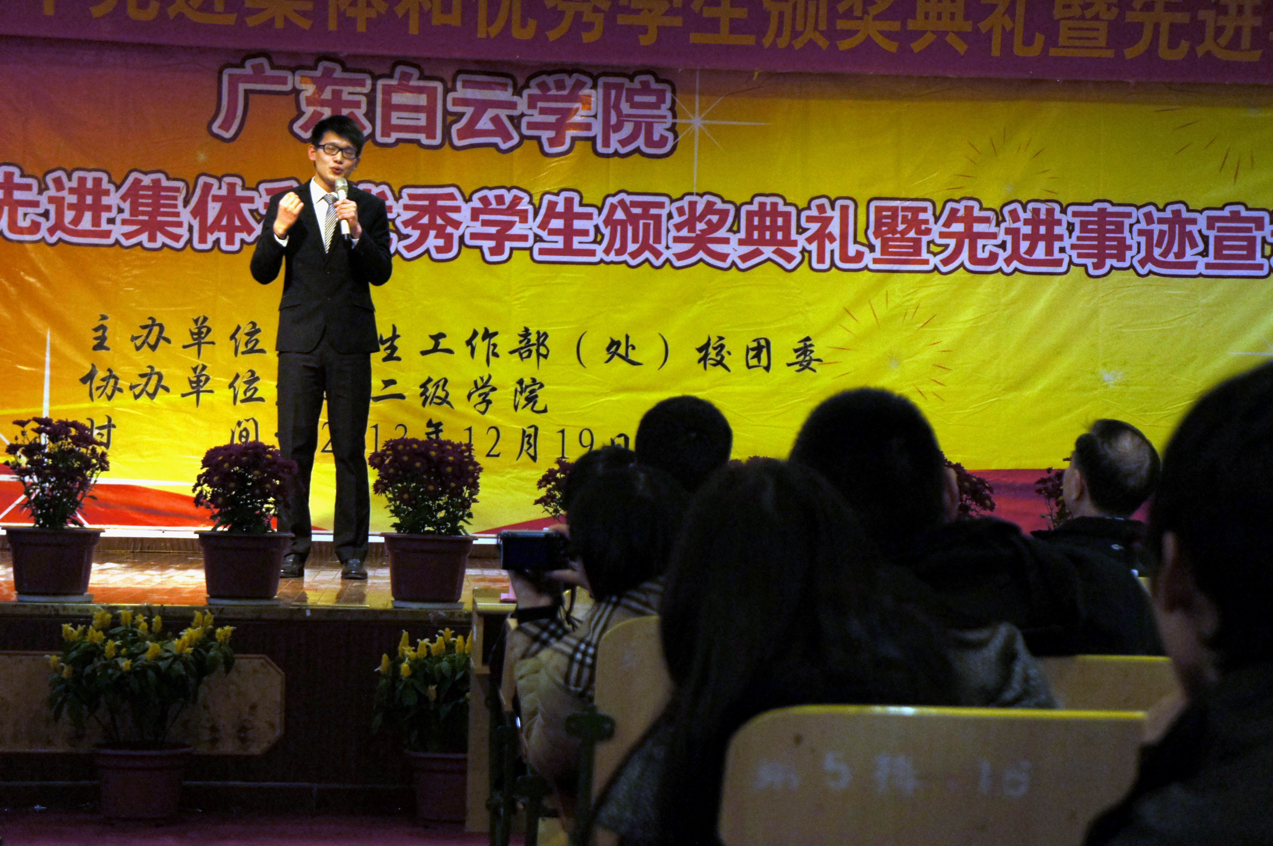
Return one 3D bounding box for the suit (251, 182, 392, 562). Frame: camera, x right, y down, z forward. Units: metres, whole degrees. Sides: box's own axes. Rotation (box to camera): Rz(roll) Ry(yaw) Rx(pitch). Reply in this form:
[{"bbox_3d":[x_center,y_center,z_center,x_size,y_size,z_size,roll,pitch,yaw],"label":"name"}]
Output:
[{"bbox_3d":[-1.207,-0.193,11.005,0.540,1.440,0.420,1,-1,-5],"label":"suit"}]

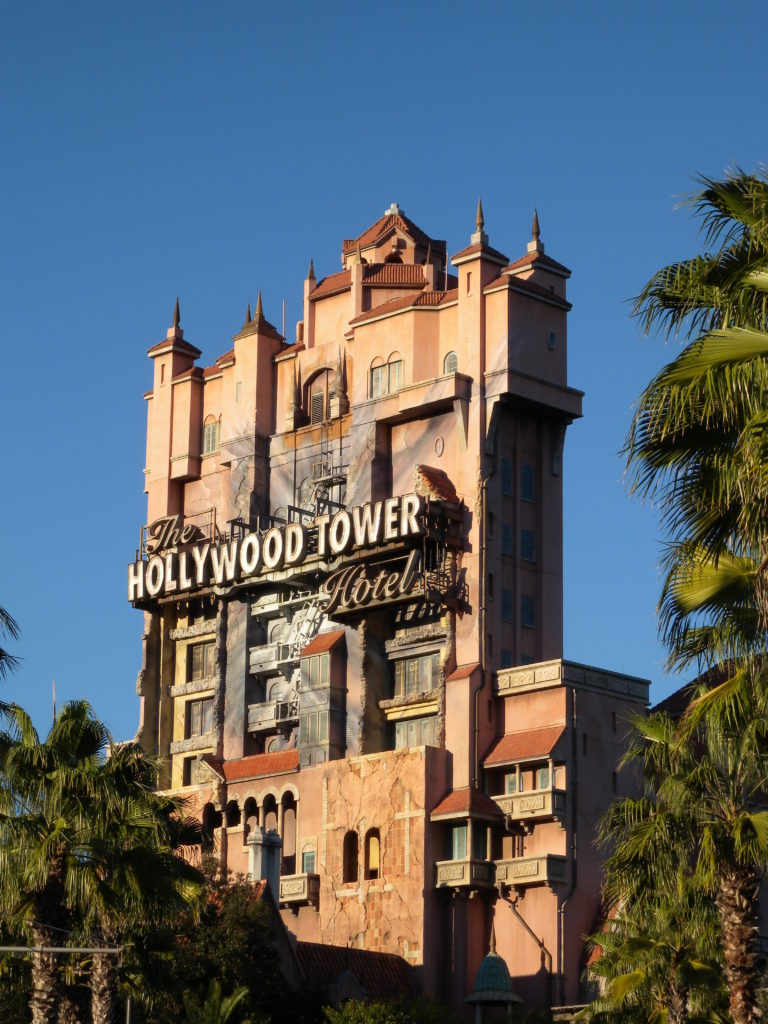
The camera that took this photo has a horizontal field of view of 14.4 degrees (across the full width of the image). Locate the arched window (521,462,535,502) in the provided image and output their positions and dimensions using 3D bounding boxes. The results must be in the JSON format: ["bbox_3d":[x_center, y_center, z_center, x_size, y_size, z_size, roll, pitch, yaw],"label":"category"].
[{"bbox_3d":[7.012,-1.427,149.984,0.260,2.045,1.031,-14,-21,43],"label":"arched window"}]

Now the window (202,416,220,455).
[{"bbox_3d":[-9.186,-4.123,163.753,1.284,2.289,0.260,-14,-21,43],"label":"window"}]

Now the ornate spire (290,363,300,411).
[{"bbox_3d":[-4.790,-6.821,164.545,0.530,2.705,0.530,1,-15,0],"label":"ornate spire"}]

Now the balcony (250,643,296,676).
[{"bbox_3d":[-5.254,7.572,156.356,3.457,1.237,1.144,-14,-21,43],"label":"balcony"}]

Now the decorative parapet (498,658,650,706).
[{"bbox_3d":[9.439,8.738,151.044,6.570,1.200,4.294,15,-21,-43],"label":"decorative parapet"}]

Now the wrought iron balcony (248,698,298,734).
[{"bbox_3d":[-5.359,10.775,160.726,1.272,1.452,3.913,15,-21,-43],"label":"wrought iron balcony"}]

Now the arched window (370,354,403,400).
[{"bbox_3d":[0.212,-7.037,157.622,0.300,2.341,2.391,15,-21,-43],"label":"arched window"}]

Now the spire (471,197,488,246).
[{"bbox_3d":[4.958,-15.019,156.553,0.700,2.546,0.700,15,-21,-43],"label":"spire"}]

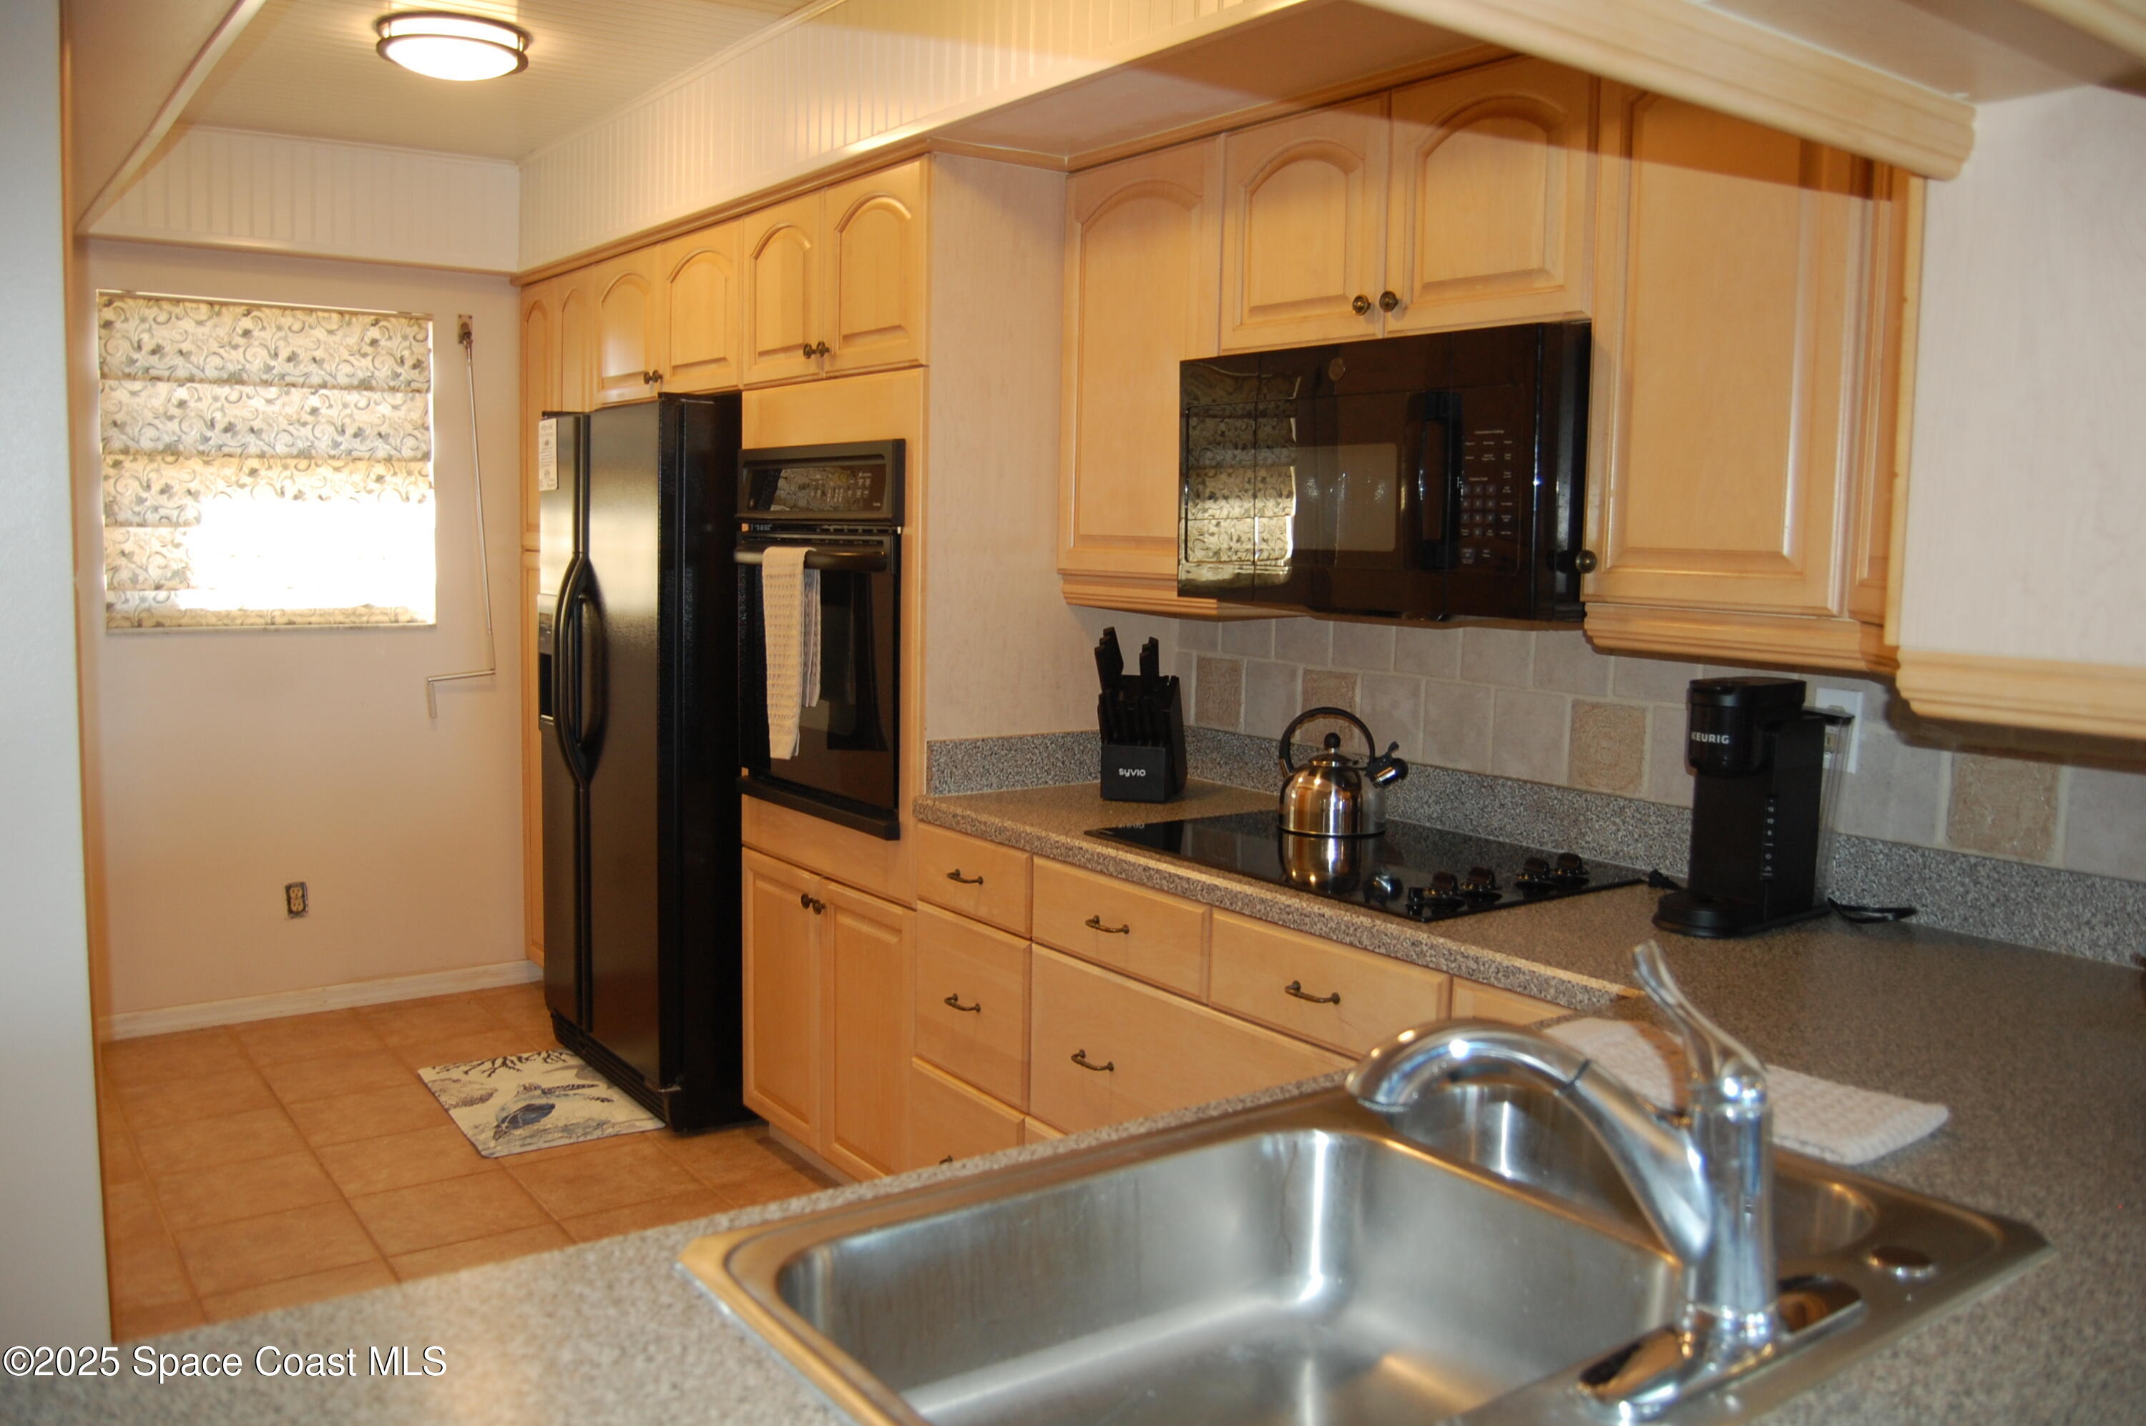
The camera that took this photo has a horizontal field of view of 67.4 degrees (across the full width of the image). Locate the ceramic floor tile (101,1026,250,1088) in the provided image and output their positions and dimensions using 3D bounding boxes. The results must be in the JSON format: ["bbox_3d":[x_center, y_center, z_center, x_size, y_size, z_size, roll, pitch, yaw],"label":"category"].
[{"bbox_3d":[-2.342,0.905,4.198,0.334,0.010,0.360,-3,8,-37],"label":"ceramic floor tile"}]

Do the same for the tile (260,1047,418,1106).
[{"bbox_3d":[-1.891,0.929,4.124,0.315,0.010,0.330,-3,8,-34],"label":"tile"}]

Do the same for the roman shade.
[{"bbox_3d":[-2.184,-0.671,4.419,0.830,0.885,0.050,-3,8,-37],"label":"roman shade"}]

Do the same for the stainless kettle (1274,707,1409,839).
[{"bbox_3d":[0.483,0.096,2.842,0.232,0.216,0.195,3,6,9],"label":"stainless kettle"}]

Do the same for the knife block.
[{"bbox_3d":[0.136,0.047,3.119,0.125,0.226,0.168,3,6,12],"label":"knife block"}]

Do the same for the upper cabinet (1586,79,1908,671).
[{"bbox_3d":[0.971,-0.470,2.122,0.363,0.827,0.461,-3,8,-37],"label":"upper cabinet"}]

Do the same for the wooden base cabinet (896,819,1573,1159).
[{"bbox_3d":[0.400,0.709,2.702,0.620,0.889,1.498,-4,8,-37],"label":"wooden base cabinet"}]

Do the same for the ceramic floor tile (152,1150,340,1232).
[{"bbox_3d":[-1.739,1.013,3.389,0.326,0.012,0.326,-3,8,-37],"label":"ceramic floor tile"}]

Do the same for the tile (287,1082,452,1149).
[{"bbox_3d":[-1.671,0.965,3.843,0.326,0.012,0.326,-3,8,-37],"label":"tile"}]

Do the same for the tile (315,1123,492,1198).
[{"bbox_3d":[-1.484,0.998,3.591,0.337,0.010,0.324,-3,8,-37],"label":"tile"}]

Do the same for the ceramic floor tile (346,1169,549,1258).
[{"bbox_3d":[-1.289,1.033,3.329,0.340,0.010,0.334,-3,8,-37],"label":"ceramic floor tile"}]

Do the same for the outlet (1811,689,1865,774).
[{"bbox_3d":[1.079,0.025,2.270,0.008,0.115,0.070,-4,8,-37],"label":"outlet"}]

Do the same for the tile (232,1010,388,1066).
[{"bbox_3d":[-2.066,0.898,4.371,0.326,0.012,0.345,-3,8,-37],"label":"tile"}]

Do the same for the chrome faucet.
[{"bbox_3d":[0.351,0.277,1.043,0.325,0.265,0.200,2,6,10],"label":"chrome faucet"}]

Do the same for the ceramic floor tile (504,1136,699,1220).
[{"bbox_3d":[-1.020,1.020,3.534,0.347,0.010,0.334,-3,8,-37],"label":"ceramic floor tile"}]

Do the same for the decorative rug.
[{"bbox_3d":[-1.334,0.949,3.976,0.410,0.010,0.680,-3,8,-37],"label":"decorative rug"}]

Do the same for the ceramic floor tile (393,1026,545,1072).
[{"bbox_3d":[-1.598,0.919,4.289,0.326,0.012,0.326,-3,8,-37],"label":"ceramic floor tile"}]

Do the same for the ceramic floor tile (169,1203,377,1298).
[{"bbox_3d":[-1.547,1.044,3.134,0.333,0.010,0.334,-3,8,-37],"label":"ceramic floor tile"}]

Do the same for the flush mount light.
[{"bbox_3d":[-1.313,-1.407,3.407,0.315,0.090,0.315,-4,8,-37],"label":"flush mount light"}]

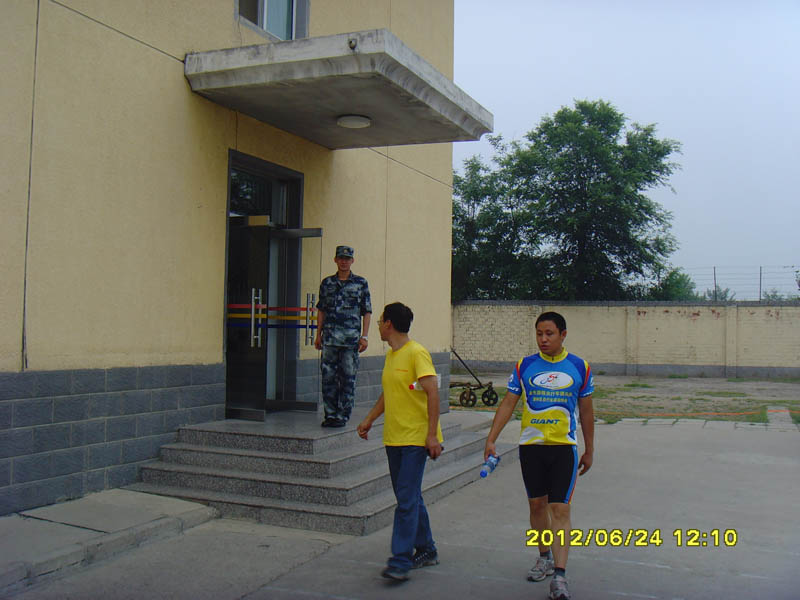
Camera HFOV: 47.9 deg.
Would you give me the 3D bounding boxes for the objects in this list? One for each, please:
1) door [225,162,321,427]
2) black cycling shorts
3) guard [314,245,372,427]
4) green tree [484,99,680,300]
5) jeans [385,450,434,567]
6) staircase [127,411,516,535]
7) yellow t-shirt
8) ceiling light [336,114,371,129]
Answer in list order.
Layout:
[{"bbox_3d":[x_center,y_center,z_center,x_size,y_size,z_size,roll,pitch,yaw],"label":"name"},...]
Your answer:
[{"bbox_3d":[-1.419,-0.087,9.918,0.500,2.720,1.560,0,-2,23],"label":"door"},{"bbox_3d":[0.907,1.014,5.504,0.360,0.390,0.280,1,-2,18],"label":"black cycling shorts"},{"bbox_3d":[-0.575,0.362,9.174,0.540,1.810,0.340,1,-2,21],"label":"guard"},{"bbox_3d":[7.666,-2.810,38.307,8.100,11.600,7.600,1,-2,0],"label":"green tree"},{"bbox_3d":[0.061,1.260,5.809,0.340,0.860,0.440,0,-3,43],"label":"jeans"},{"bbox_3d":[-0.447,1.565,9.384,2.400,0.580,4.650,0,-2,23],"label":"staircase"},{"bbox_3d":[0.087,0.600,5.831,0.280,0.690,0.440,3,-3,-42],"label":"yellow t-shirt"},{"bbox_3d":[-0.470,-1.886,9.508,0.350,0.090,0.350,1,-2,0],"label":"ceiling light"}]

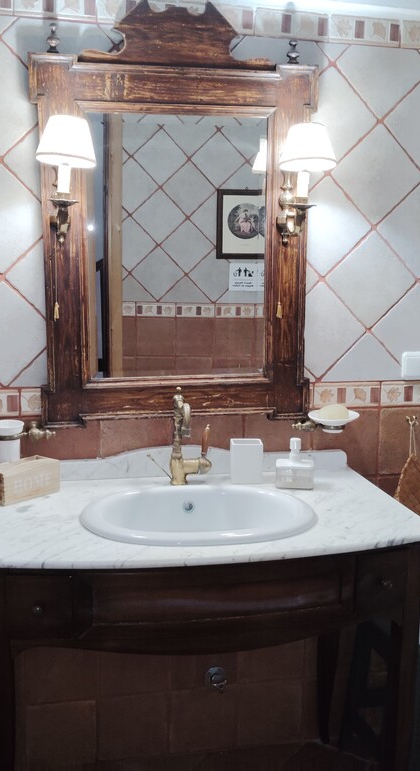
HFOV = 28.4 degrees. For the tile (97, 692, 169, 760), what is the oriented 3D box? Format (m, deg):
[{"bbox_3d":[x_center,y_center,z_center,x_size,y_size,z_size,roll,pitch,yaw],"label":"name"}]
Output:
[{"bbox_3d":[-0.219,0.983,2.380,0.200,0.197,0.010,-1,9,-12],"label":"tile"}]

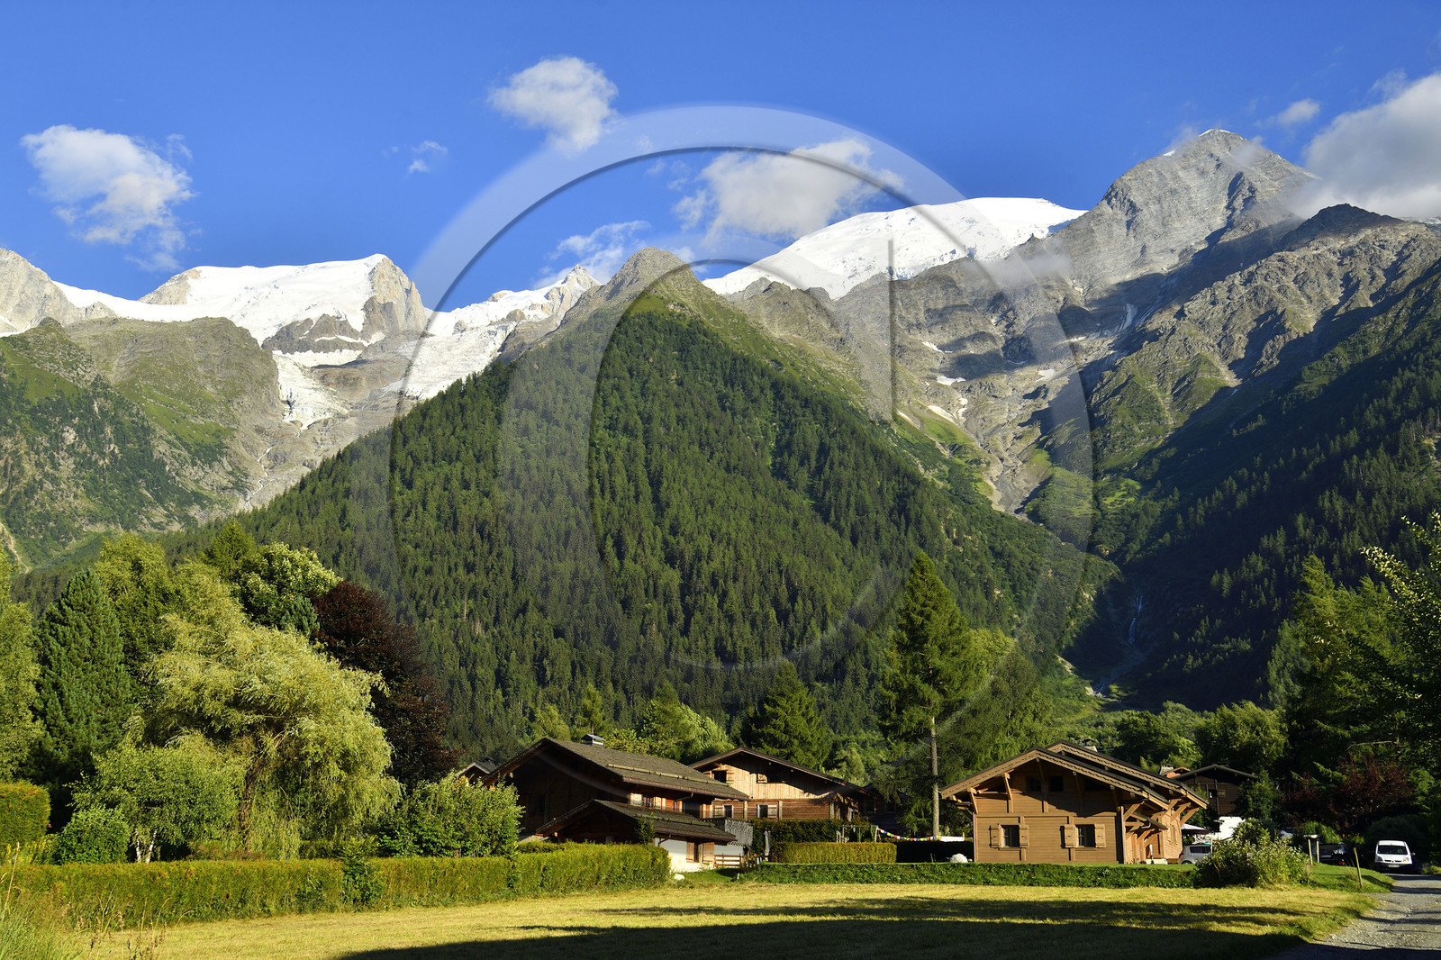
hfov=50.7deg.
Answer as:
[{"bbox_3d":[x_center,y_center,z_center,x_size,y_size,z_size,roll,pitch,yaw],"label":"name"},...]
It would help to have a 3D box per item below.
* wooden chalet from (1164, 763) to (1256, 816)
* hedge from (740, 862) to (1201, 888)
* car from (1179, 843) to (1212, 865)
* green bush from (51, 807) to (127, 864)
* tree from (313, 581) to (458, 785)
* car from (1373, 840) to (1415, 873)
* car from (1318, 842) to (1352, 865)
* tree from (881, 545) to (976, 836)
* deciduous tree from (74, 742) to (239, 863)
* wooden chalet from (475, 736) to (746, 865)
[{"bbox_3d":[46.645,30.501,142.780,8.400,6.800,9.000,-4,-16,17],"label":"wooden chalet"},{"bbox_3d":[9.578,15.238,58.586,17.256,0.850,1.000,0,-15,3],"label":"hedge"},{"bbox_3d":[26.242,19.976,80.103,3.800,1.500,1.680,-3,-16,13],"label":"car"},{"bbox_3d":[-16.053,9.575,38.672,1.850,2.500,1.800,6,-16,-19],"label":"green bush"},{"bbox_3d":[-15.607,11.237,70.603,8.000,13.251,8.000,0,-14,0],"label":"tree"},{"bbox_3d":[34.112,19.140,76.761,1.680,1.820,4.000,-7,-17,25],"label":"car"},{"bbox_3d":[32.990,20.292,81.803,1.750,1.500,4.100,-4,-16,16],"label":"car"},{"bbox_3d":[13.256,13.961,98.293,6.400,18.958,6.400,0,-14,0],"label":"tree"},{"bbox_3d":[-17.002,10.165,45.384,4.700,4.700,4.600,6,-16,-19],"label":"deciduous tree"},{"bbox_3d":[-6.798,20.284,93.925,11.000,7.600,15.000,-8,-18,30],"label":"wooden chalet"}]

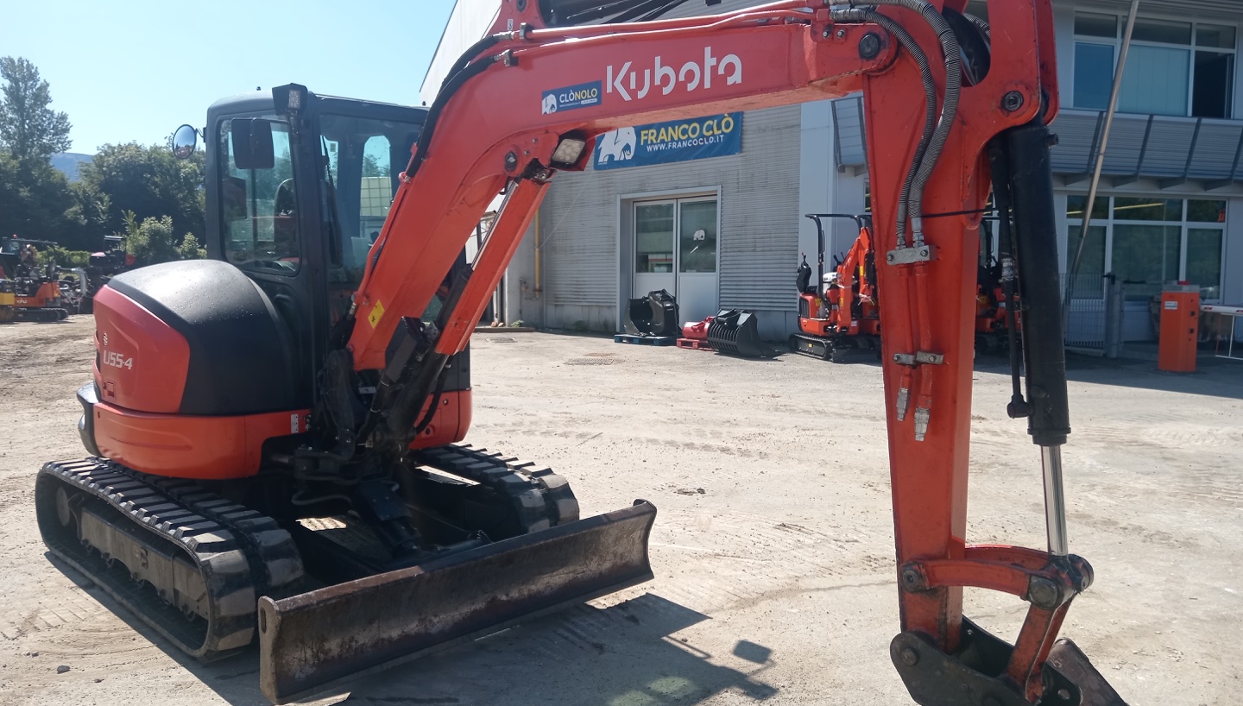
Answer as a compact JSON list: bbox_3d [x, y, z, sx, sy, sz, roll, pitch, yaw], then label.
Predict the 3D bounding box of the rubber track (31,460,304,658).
[{"bbox_3d":[-2.352,0.923,4.844,0.400,0.520,2.480,-5,7,-45],"label":"rubber track"}]

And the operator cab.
[{"bbox_3d":[-1.687,-0.606,5.780,0.980,1.660,1.380,-5,7,-45],"label":"operator cab"}]

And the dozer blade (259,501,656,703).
[{"bbox_3d":[-0.590,0.992,4.187,1.960,0.390,0.200,-5,7,-45],"label":"dozer blade"}]

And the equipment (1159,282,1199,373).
[{"bbox_3d":[7.365,-0.327,12.800,0.360,1.150,0.340,-2,5,-27],"label":"equipment"}]

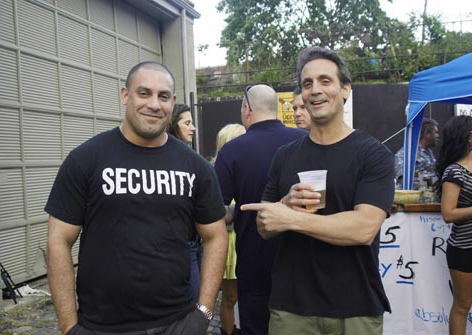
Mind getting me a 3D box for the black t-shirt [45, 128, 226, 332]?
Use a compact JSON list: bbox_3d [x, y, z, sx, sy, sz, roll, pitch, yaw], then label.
[{"bbox_3d":[-0.336,0.211,1.680,0.580,0.675,0.340,-3,2,-22],"label":"black t-shirt"}]

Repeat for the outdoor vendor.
[{"bbox_3d":[1.543,0.449,4.176,0.360,1.720,0.500,-1,2,32],"label":"outdoor vendor"}]

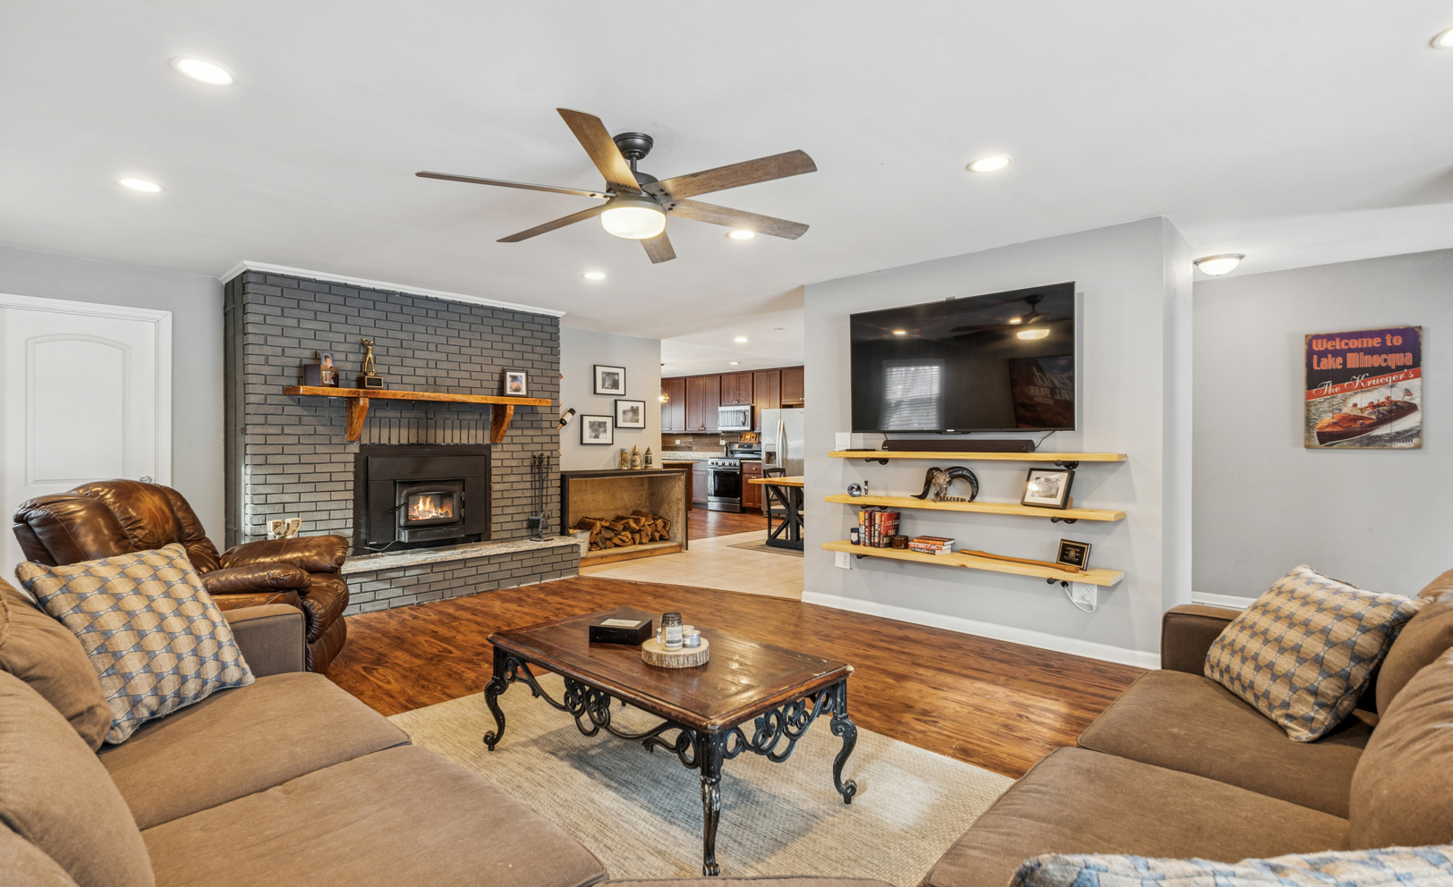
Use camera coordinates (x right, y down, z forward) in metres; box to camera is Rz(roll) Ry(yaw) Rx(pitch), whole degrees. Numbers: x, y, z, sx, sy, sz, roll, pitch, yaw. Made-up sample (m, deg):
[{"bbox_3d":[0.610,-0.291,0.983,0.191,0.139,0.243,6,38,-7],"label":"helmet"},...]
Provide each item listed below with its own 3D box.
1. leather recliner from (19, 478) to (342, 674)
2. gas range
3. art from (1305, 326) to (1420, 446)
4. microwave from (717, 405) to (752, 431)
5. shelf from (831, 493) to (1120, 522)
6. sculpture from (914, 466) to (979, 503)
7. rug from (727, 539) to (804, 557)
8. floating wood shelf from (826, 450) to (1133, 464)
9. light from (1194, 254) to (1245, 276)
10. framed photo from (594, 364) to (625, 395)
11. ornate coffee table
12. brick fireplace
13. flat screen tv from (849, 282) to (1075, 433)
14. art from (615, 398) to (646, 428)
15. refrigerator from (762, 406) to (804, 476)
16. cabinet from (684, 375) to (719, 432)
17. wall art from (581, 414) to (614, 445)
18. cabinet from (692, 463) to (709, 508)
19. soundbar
[{"bbox_3d":[-2.550,0.700,3.240,0.980,1.030,0.970,0,0,-19],"label":"leather recliner"},{"bbox_3d":[0.190,0.617,11.589,0.758,1.200,0.700,0,0,39],"label":"gas range"},{"bbox_3d":[4.131,-0.348,4.198,0.540,0.765,0.025,0,0,40],"label":"art"},{"bbox_3d":[0.275,-0.452,11.644,0.757,0.430,0.400,0,0,41],"label":"microwave"},{"bbox_3d":[1.449,0.389,4.040,1.770,0.038,0.275,0,0,41],"label":"shelf"},{"bbox_3d":[1.350,0.253,3.995,0.420,0.220,0.170,0,0,41],"label":"sculpture"},{"bbox_3d":[1.351,1.201,8.007,1.520,0.012,2.350,0,0,41],"label":"rug"},{"bbox_3d":[1.466,0.075,4.051,1.770,0.039,0.250,0,0,41],"label":"floating wood shelf"},{"bbox_3d":[3.080,-1.114,4.037,0.255,0.125,0.255,0,0,41],"label":"light"},{"bbox_3d":[-1.317,-0.719,7.338,0.025,0.330,0.455,0,0,41],"label":"framed photo"},{"bbox_3d":[-0.248,0.956,2.320,1.210,0.437,0.665,0,0,43],"label":"ornate coffee table"},{"bbox_3d":[-2.502,-0.010,5.346,0.930,2.430,2.500,0,0,41],"label":"brick fireplace"},{"bbox_3d":[1.415,-0.480,4.035,1.395,0.820,0.055,0,0,41],"label":"flat screen tv"},{"bbox_3d":[-1.051,-0.312,7.057,0.025,0.310,0.400,0,0,44],"label":"art"},{"bbox_3d":[1.206,0.330,10.603,0.910,1.765,0.850,0,0,39],"label":"refrigerator"},{"bbox_3d":[-0.344,-0.723,12.253,0.858,1.065,0.330,0,0,39],"label":"cabinet"},{"bbox_3d":[-1.436,-0.157,7.202,0.025,0.330,0.455,0,0,41],"label":"wall art"},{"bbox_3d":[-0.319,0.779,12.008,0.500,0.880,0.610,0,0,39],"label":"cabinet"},{"bbox_3d":[1.446,0.015,4.070,0.960,0.080,0.090,0,0,41],"label":"soundbar"}]

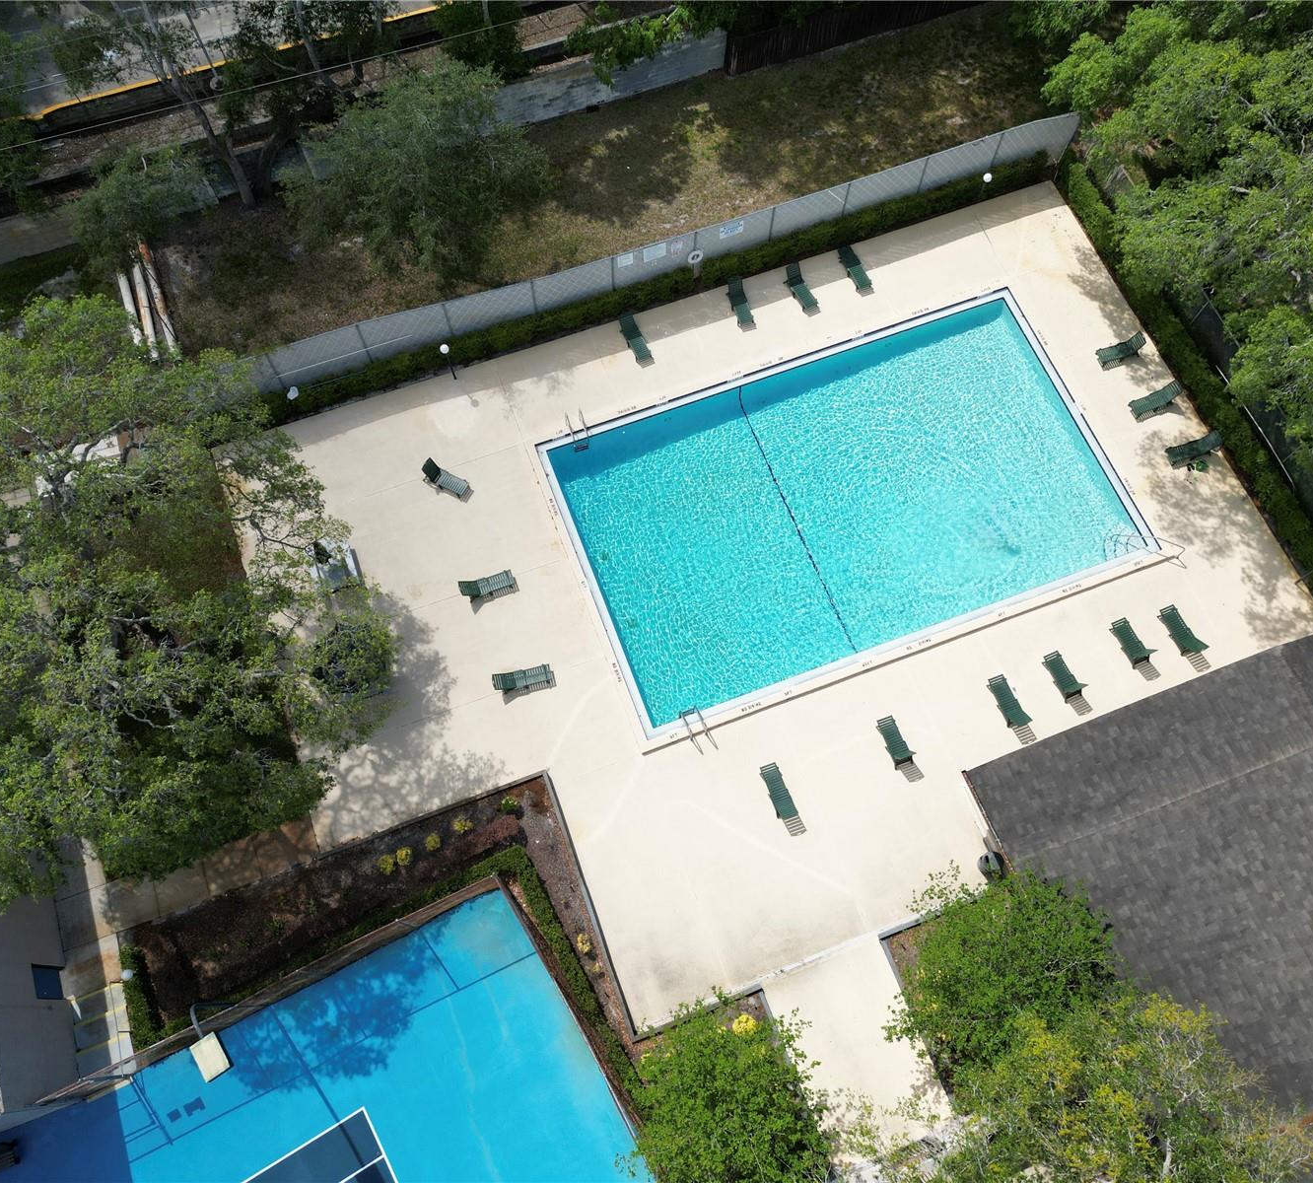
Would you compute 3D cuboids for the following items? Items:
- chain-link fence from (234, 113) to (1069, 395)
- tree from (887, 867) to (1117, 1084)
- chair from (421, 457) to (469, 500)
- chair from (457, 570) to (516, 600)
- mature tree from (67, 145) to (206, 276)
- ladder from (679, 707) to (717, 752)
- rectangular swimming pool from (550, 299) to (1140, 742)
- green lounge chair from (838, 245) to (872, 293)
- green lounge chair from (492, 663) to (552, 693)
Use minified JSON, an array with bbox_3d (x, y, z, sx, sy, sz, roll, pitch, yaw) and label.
[{"bbox_3d":[0.573,-11.935,39.762,32.600,2.980,0.150,-19,70,-7],"label":"chain-link fence"},{"bbox_3d":[9.120,10.327,29.473,6.000,6.000,5.600,0,69,1],"label":"tree"},{"bbox_3d":[-7.320,-3.905,37.823,1.620,0.970,0.620,28,72,11],"label":"chair"},{"bbox_3d":[-5.633,-0.227,36.468,1.800,0.820,0.620,-20,70,-7],"label":"chair"},{"bbox_3d":[-18.264,-13.175,39.081,4.500,5.500,4.400,-20,70,-7],"label":"mature tree"},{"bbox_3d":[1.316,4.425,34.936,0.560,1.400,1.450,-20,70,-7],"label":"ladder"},{"bbox_3d":[6.455,-3.036,38.618,18.300,1.500,11.100,-20,70,-7],"label":"rectangular swimming pool"},{"bbox_3d":[7.397,-12.086,40.919,0.620,0.800,1.680,-28,71,-10],"label":"green lounge chair"},{"bbox_3d":[-4.292,2.817,35.334,1.860,0.720,0.620,-14,69,-5],"label":"green lounge chair"}]

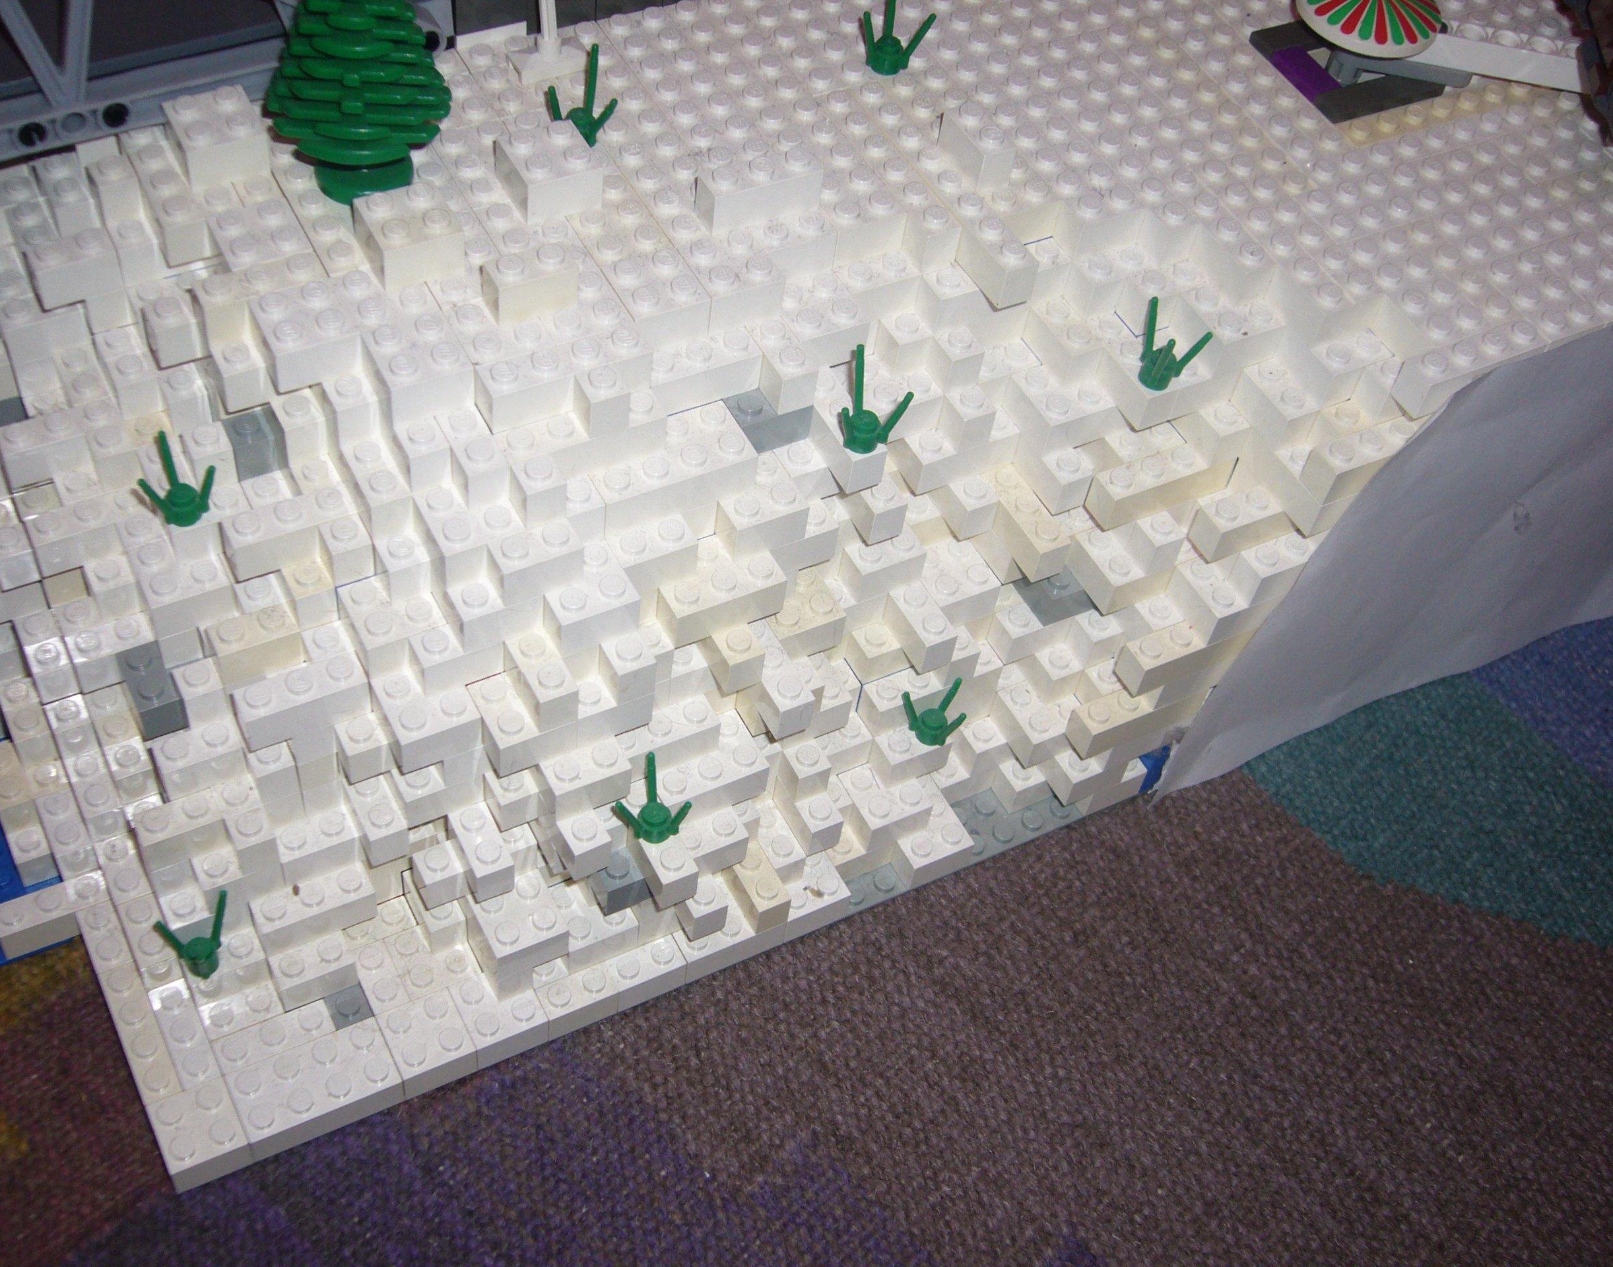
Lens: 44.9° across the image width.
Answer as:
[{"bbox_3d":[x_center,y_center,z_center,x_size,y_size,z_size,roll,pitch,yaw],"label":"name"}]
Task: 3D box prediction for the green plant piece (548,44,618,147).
[{"bbox_3d":[-0.043,-0.106,0.388,0.014,0.018,0.014,14,52,3],"label":"green plant piece"}]

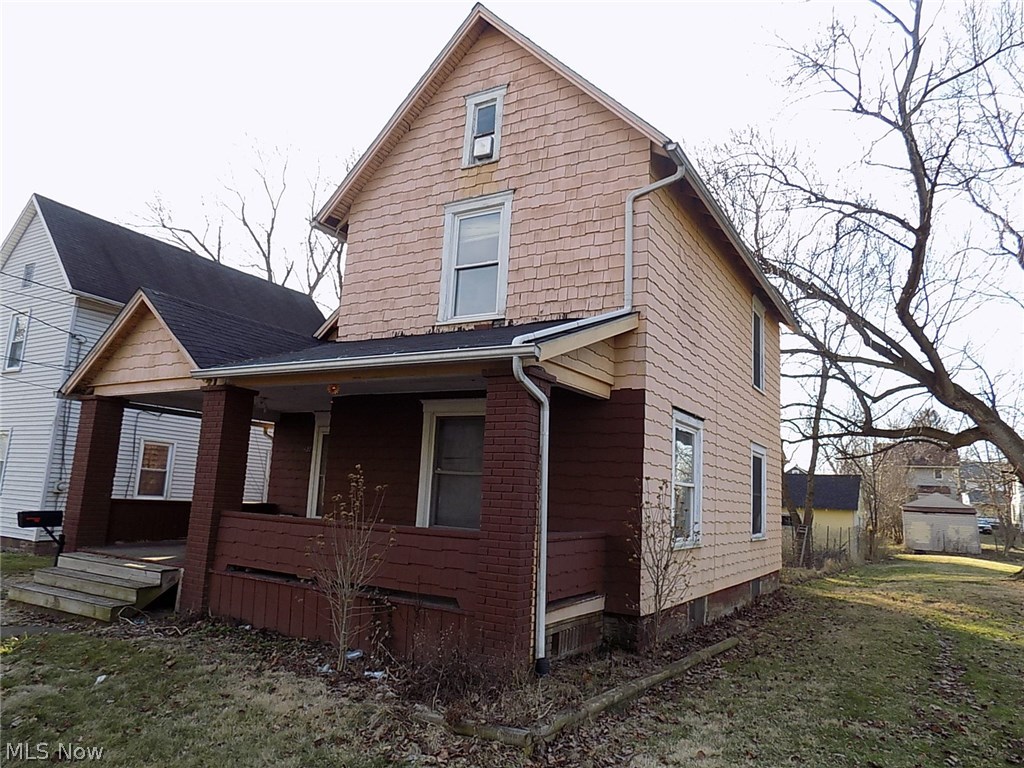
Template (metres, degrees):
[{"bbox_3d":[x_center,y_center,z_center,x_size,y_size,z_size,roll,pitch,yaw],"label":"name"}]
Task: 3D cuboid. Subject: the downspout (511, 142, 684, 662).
[{"bbox_3d":[0.911,-0.169,6.475,0.788,5.368,2.334,-3,-11,31],"label":"downspout"}]

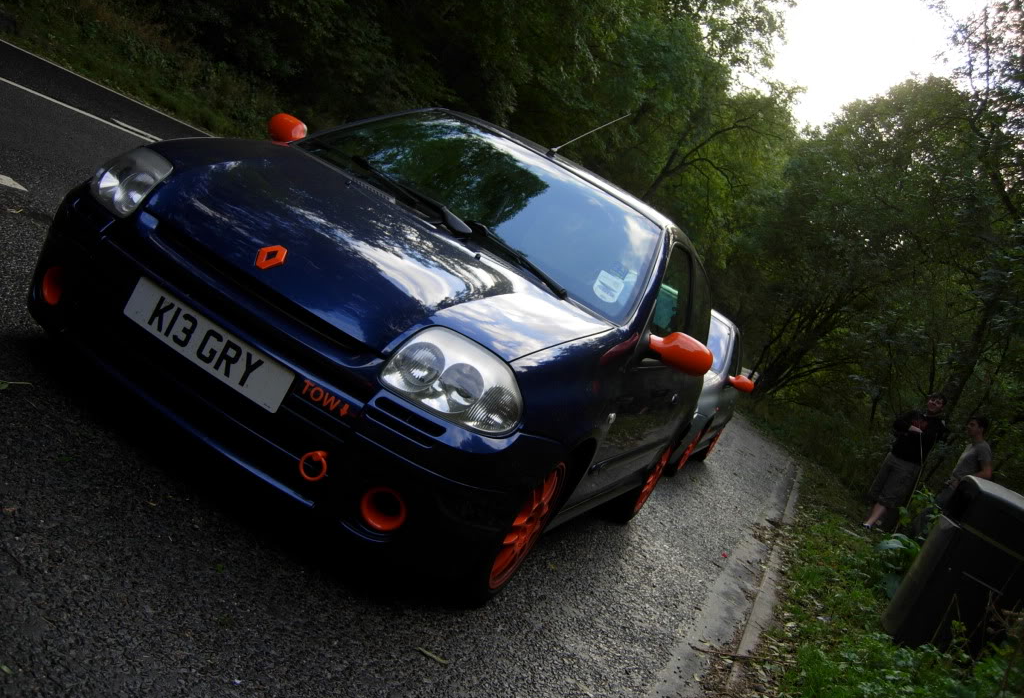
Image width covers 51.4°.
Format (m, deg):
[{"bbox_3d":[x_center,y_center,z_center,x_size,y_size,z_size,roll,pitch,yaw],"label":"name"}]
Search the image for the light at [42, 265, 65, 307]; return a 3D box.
[{"bbox_3d":[-1.258,-0.174,2.951,0.110,0.110,0.060,31,5,27],"label":"light"}]

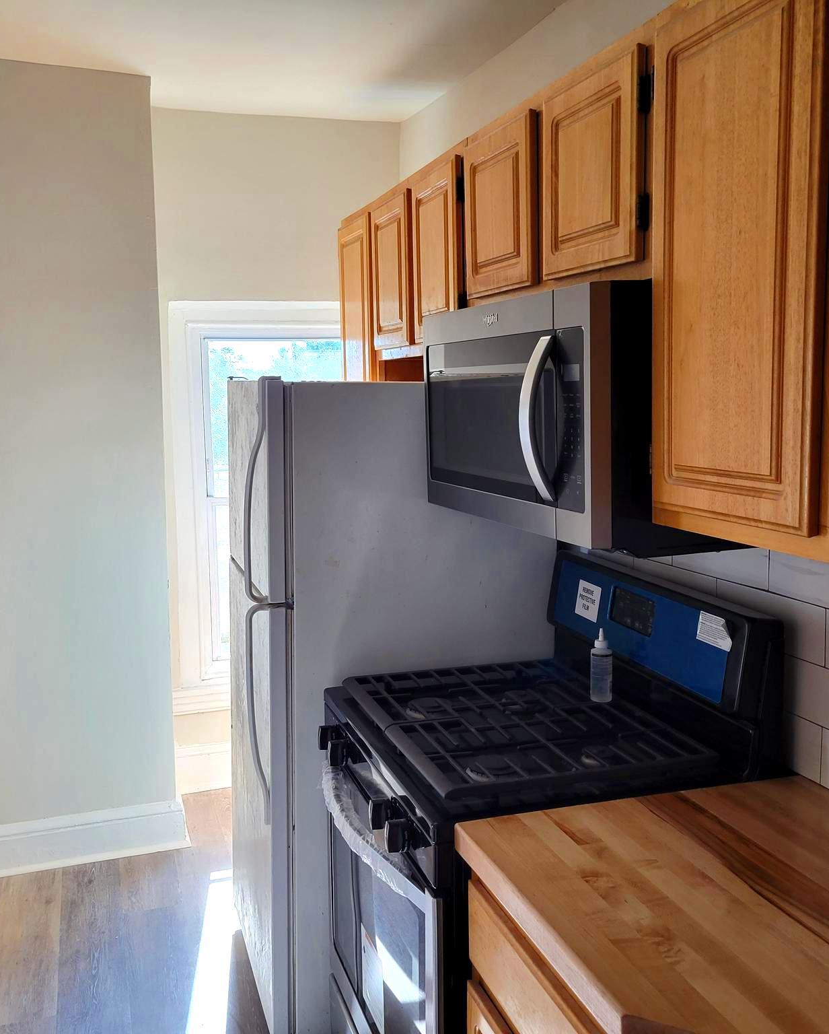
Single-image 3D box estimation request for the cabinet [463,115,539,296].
[{"bbox_3d":[0.313,-0.624,2.150,0.315,0.355,0.365,-3,7,-18],"label":"cabinet"}]

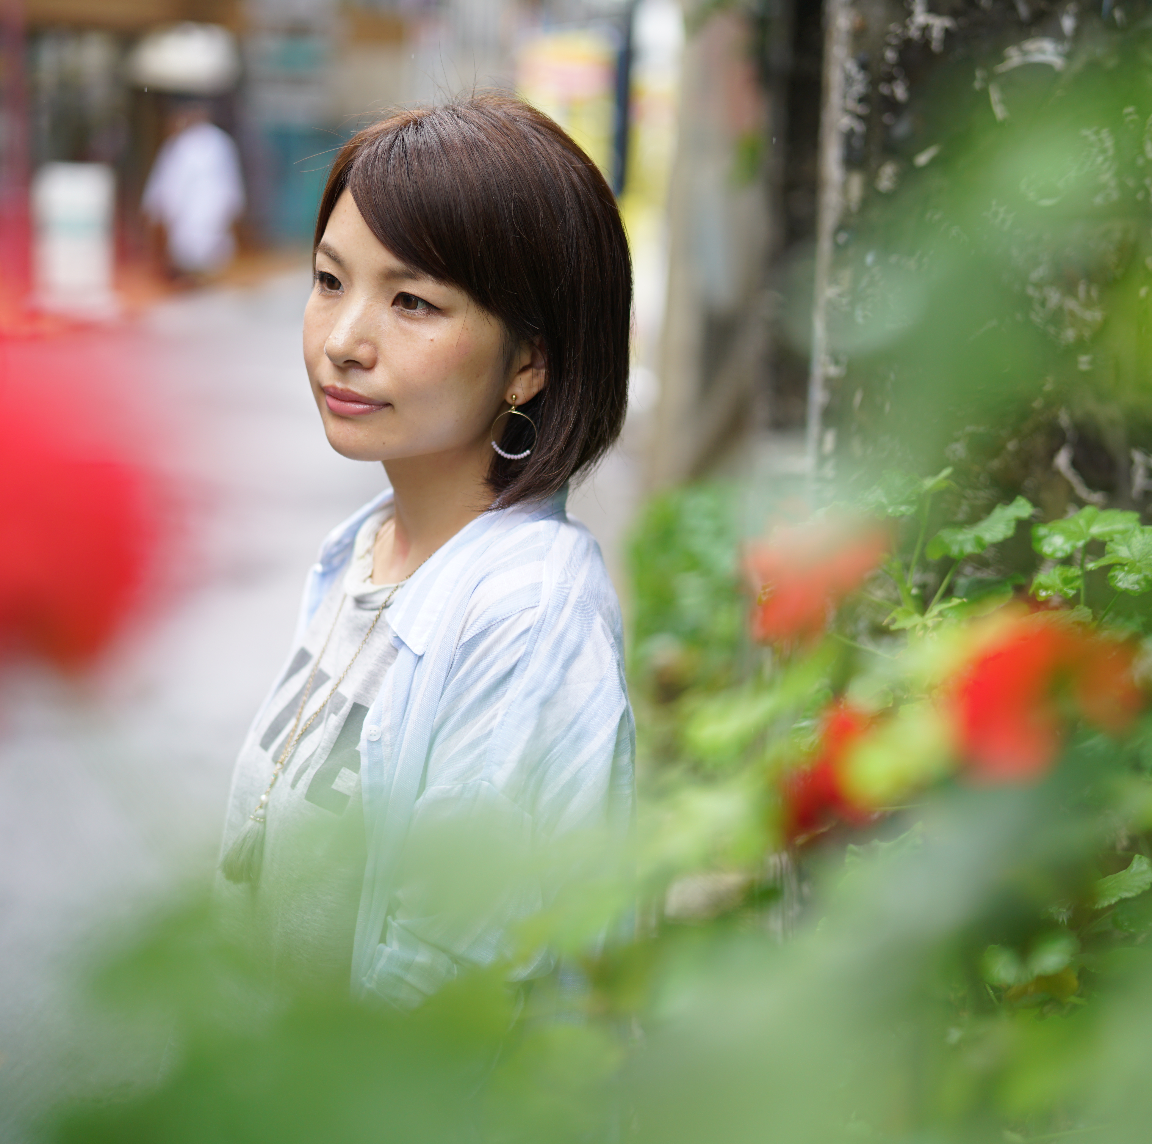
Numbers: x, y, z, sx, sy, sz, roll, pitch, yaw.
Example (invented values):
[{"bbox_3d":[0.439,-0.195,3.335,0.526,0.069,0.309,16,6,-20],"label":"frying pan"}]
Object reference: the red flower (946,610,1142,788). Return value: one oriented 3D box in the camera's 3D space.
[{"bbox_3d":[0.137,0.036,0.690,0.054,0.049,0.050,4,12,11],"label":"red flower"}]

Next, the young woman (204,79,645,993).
[{"bbox_3d":[-0.110,0.475,1.700,0.300,1.600,0.440,-6,14,-35],"label":"young woman"}]

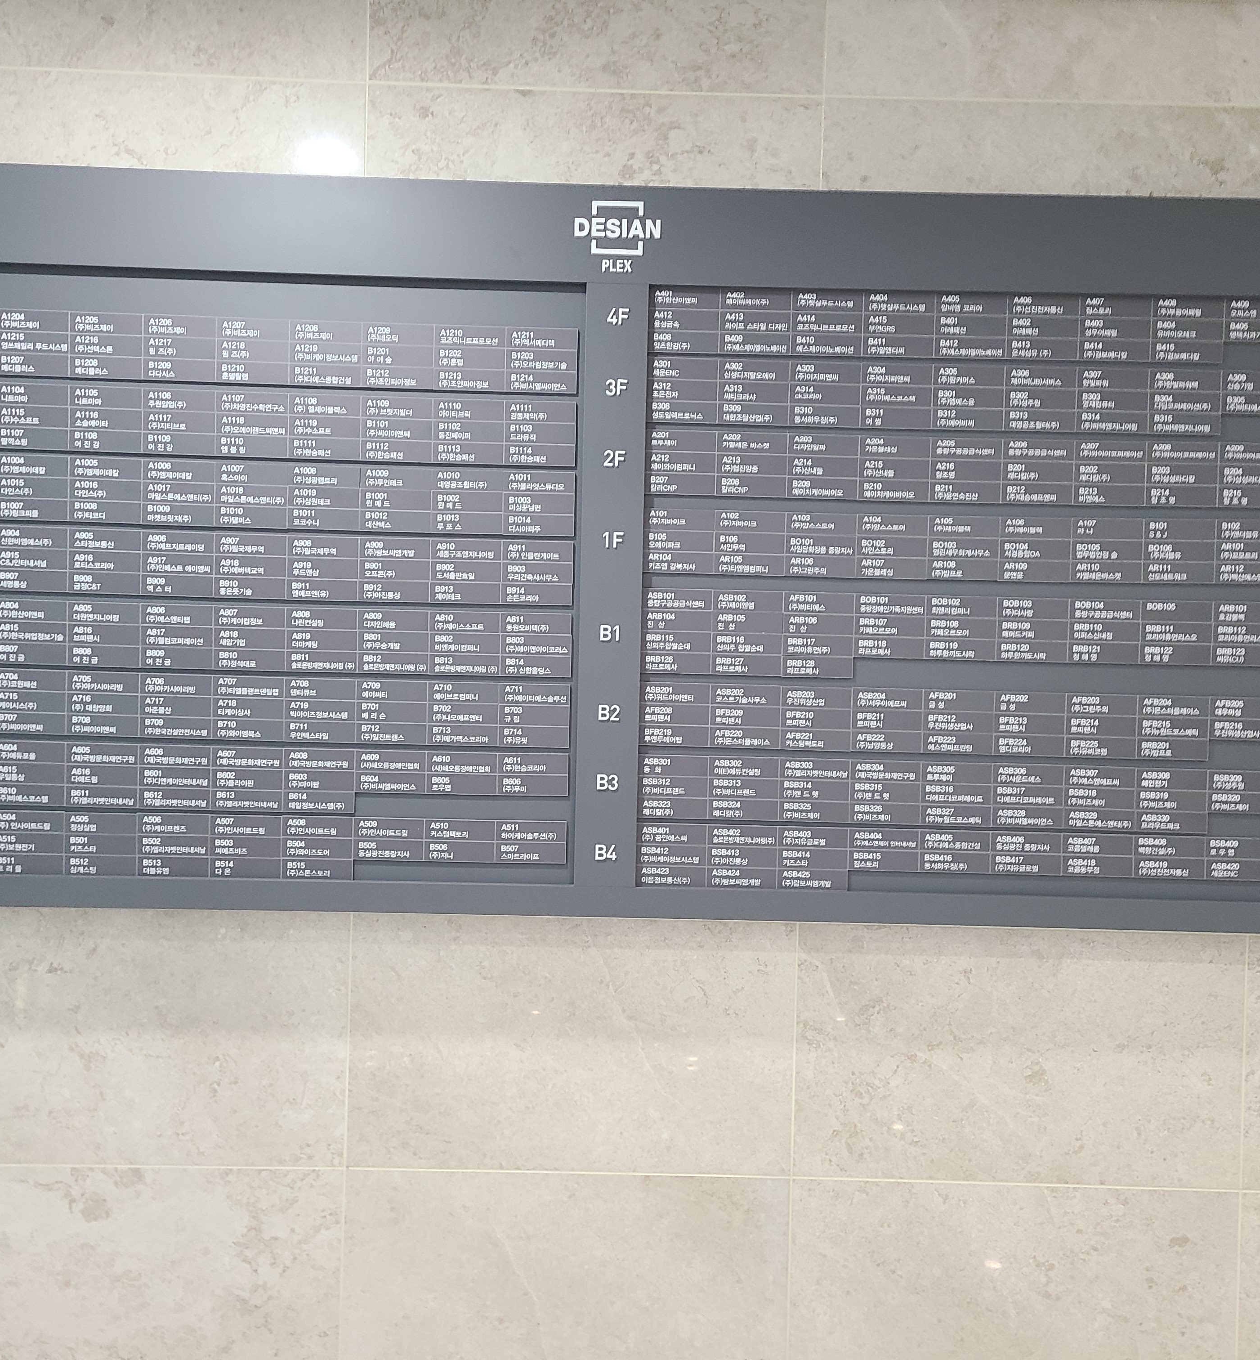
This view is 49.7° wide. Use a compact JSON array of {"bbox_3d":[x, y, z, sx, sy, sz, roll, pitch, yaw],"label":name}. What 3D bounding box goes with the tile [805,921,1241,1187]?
[{"bbox_3d":[0.613,0.592,2.155,0.700,0.400,0.020,1,1,-1],"label":"tile"}]

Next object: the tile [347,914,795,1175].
[{"bbox_3d":[-0.091,0.574,2.145,0.700,0.400,0.020,1,1,-1],"label":"tile"}]

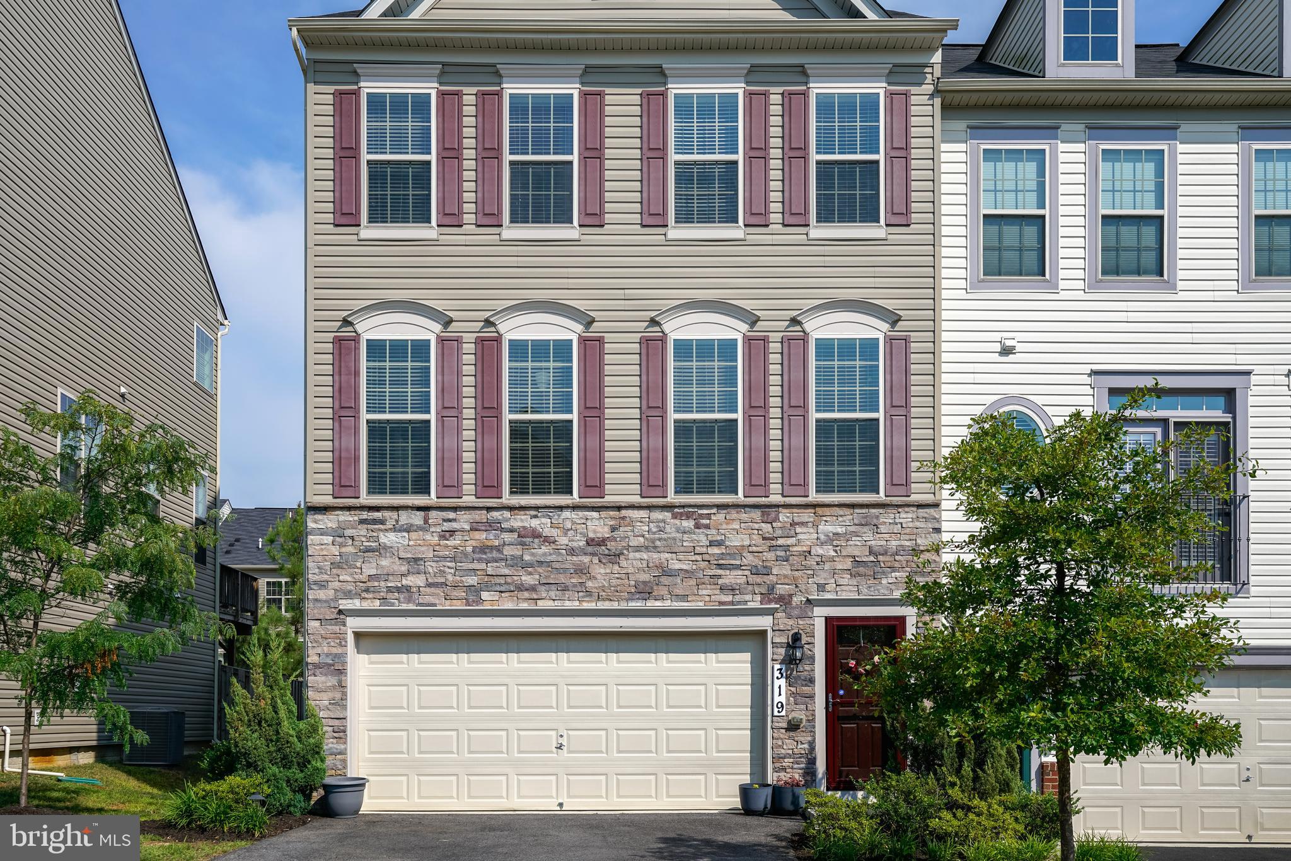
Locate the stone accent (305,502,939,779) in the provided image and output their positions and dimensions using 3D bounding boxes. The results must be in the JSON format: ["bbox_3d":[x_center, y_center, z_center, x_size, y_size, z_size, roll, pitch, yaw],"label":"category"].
[{"bbox_3d":[-0.265,2.570,14.690,7.400,3.430,0.220,0,0,0],"label":"stone accent"}]

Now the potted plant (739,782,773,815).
[{"bbox_3d":[1.270,4.250,14.450,0.385,0.380,0.385,0,0,0],"label":"potted plant"}]

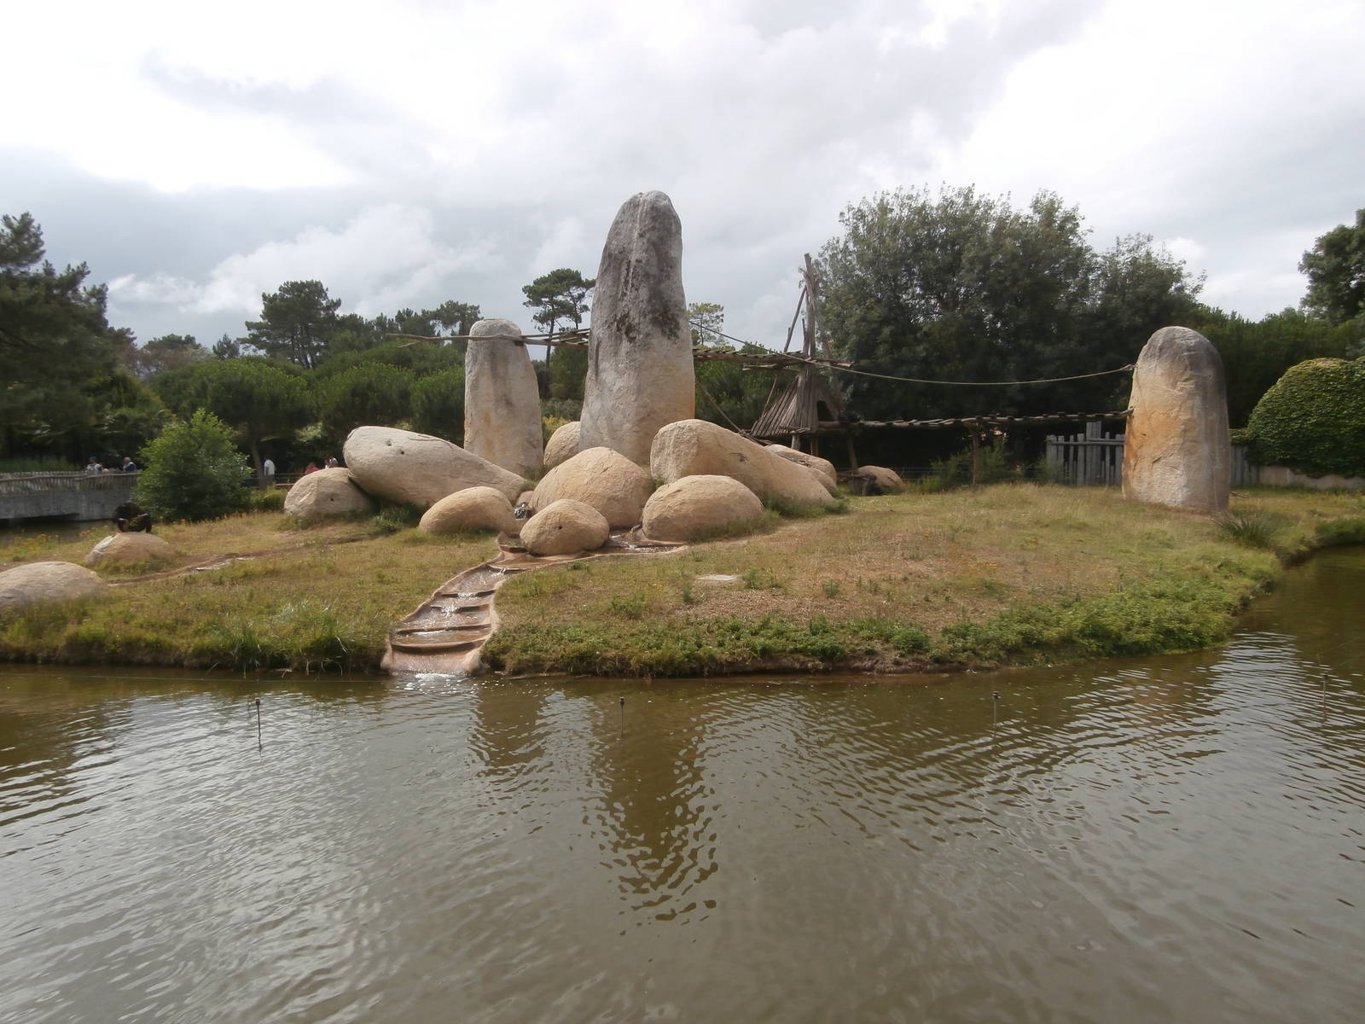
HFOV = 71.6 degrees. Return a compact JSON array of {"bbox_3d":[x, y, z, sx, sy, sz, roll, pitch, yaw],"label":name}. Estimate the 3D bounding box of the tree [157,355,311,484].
[{"bbox_3d":[-23.271,-4.721,49.000,8.100,6.500,7.300,-3,4,-25],"label":"tree"}]

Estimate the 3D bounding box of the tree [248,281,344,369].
[{"bbox_3d":[-27.742,-8.830,67.613,6.400,14.930,6.500,0,3,0],"label":"tree"}]

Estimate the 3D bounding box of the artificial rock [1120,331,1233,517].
[{"bbox_3d":[14.672,-2.754,28.190,2.880,5.350,2.700,0,3,0],"label":"artificial rock"}]

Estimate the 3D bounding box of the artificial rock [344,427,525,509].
[{"bbox_3d":[-7.047,-1.232,26.973,5.110,2.330,2.700,0,3,0],"label":"artificial rock"}]

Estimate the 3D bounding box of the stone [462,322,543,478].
[{"bbox_3d":[-5.111,-3.118,27.000,2.200,4.750,2.000,-2,4,-11],"label":"stone"}]

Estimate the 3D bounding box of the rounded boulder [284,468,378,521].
[{"bbox_3d":[-9.796,-0.468,26.315,2.430,1.520,2.300,0,3,0],"label":"rounded boulder"}]

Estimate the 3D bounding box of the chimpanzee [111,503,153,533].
[{"bbox_3d":[-11.916,0.126,20.539,0.890,0.680,0.700,1,3,20],"label":"chimpanzee"}]

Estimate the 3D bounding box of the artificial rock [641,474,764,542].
[{"bbox_3d":[0.409,-0.075,19.100,2.450,1.350,1.800,-1,4,1],"label":"artificial rock"}]

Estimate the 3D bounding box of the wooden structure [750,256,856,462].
[{"bbox_3d":[4.258,-4.888,33.780,4.000,8.250,3.800,2,4,34],"label":"wooden structure"}]

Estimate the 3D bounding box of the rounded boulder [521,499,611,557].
[{"bbox_3d":[-2.157,0.284,17.400,1.650,1.060,1.400,-1,4,-7],"label":"rounded boulder"}]

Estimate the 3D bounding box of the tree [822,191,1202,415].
[{"bbox_3d":[14.632,-7.711,43.638,16.730,13.180,14.000,0,3,0],"label":"tree"}]

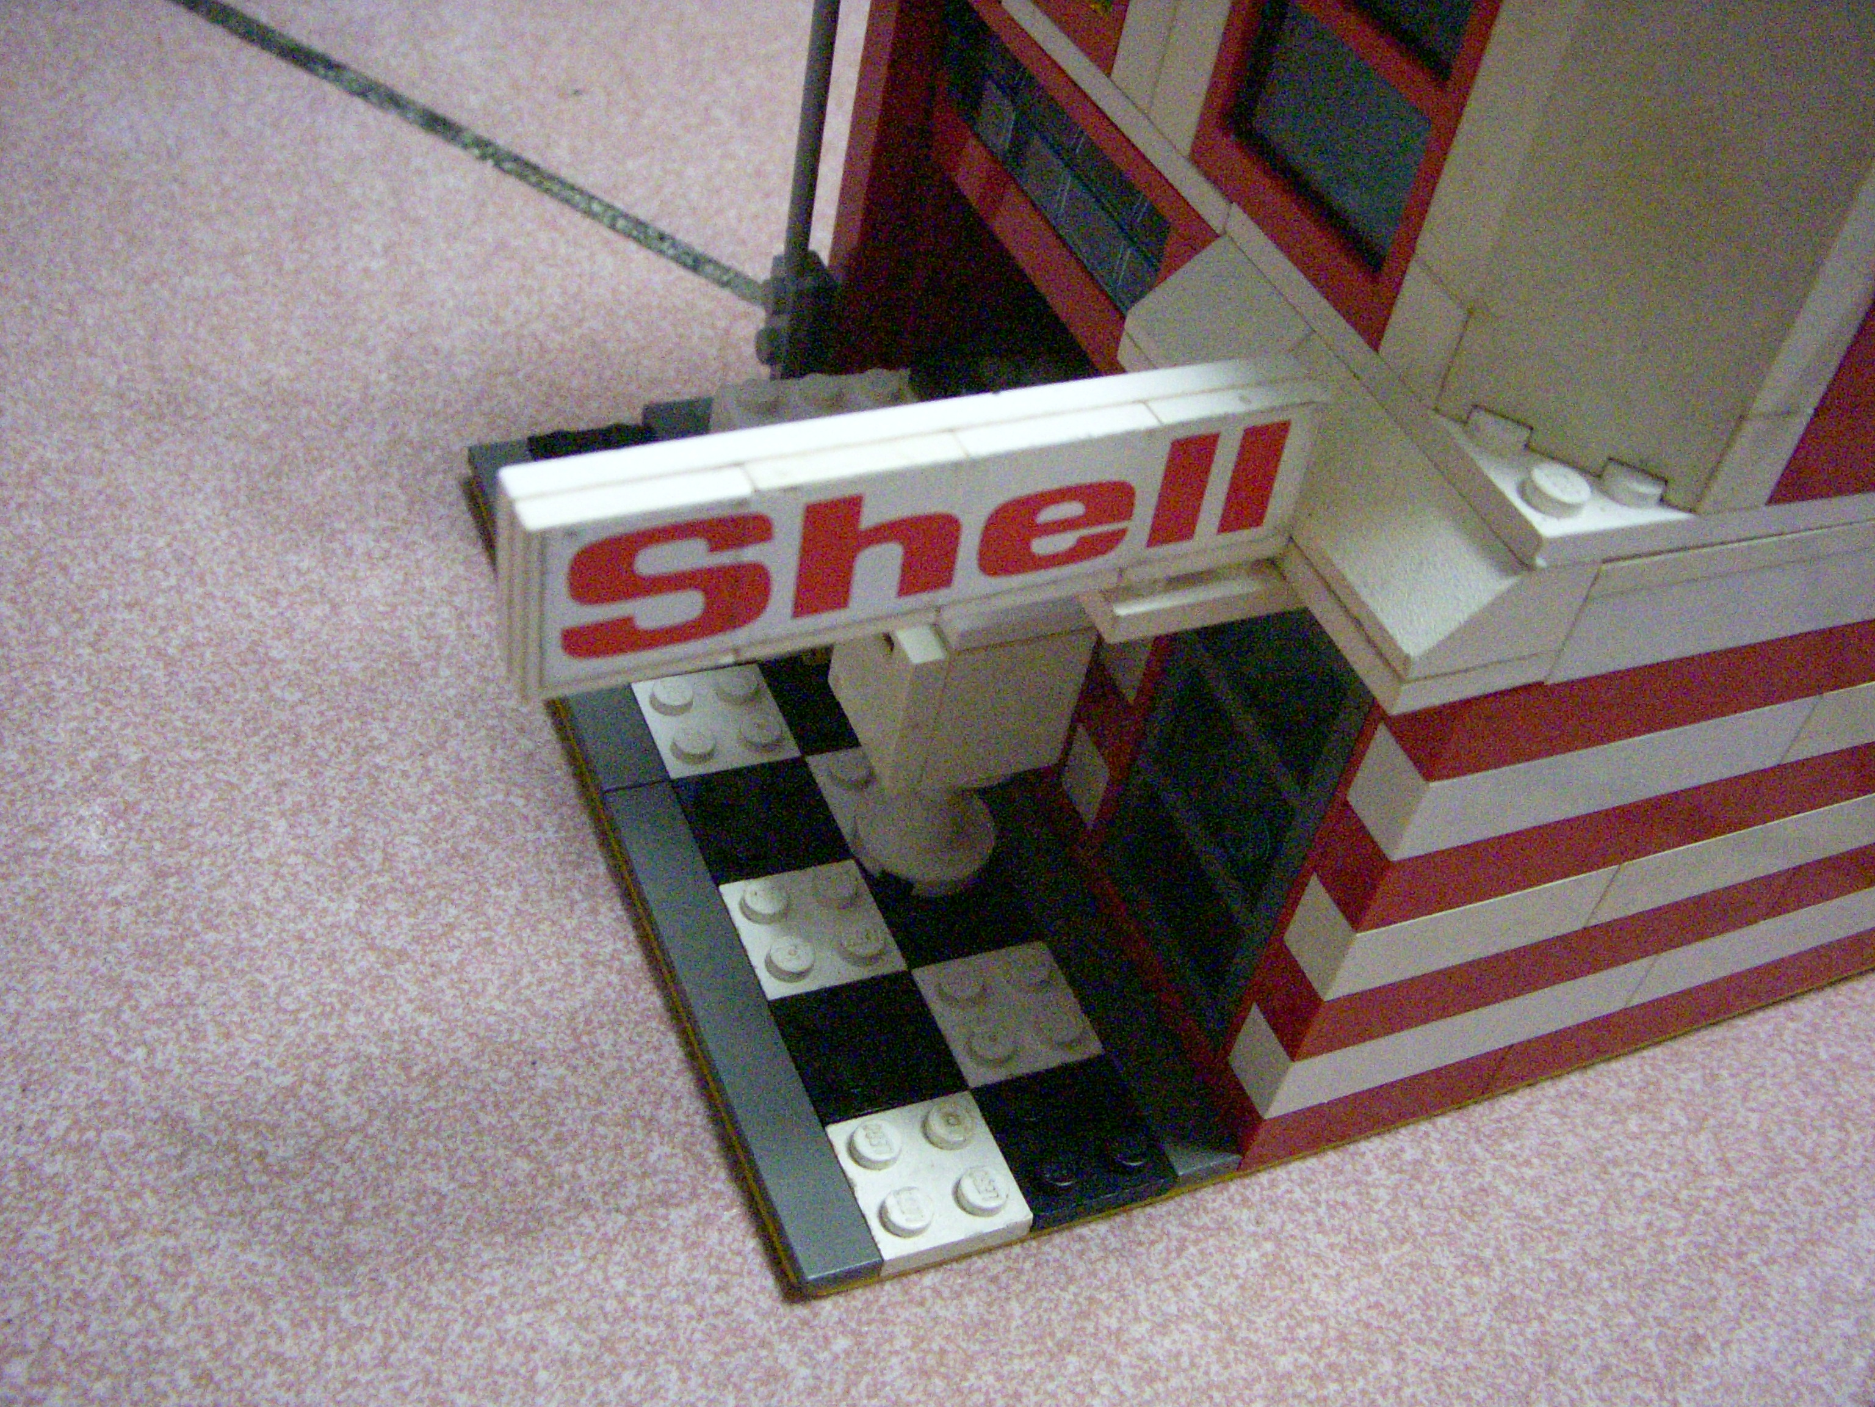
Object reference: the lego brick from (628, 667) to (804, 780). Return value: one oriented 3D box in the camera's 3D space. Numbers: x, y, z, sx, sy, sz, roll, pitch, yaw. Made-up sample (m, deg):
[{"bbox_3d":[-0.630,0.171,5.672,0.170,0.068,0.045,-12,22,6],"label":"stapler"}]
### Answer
[{"bbox_3d":[-0.026,0.003,0.239,0.016,0.005,0.016,-9,47,-24],"label":"lego brick"}]

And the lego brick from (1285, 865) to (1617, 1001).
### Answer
[{"bbox_3d":[0.049,0.018,0.194,0.032,0.011,0.008,-9,47,-24],"label":"lego brick"}]

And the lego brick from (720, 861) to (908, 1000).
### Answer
[{"bbox_3d":[-0.013,0.024,0.219,0.016,0.005,0.016,-9,47,-24],"label":"lego brick"}]

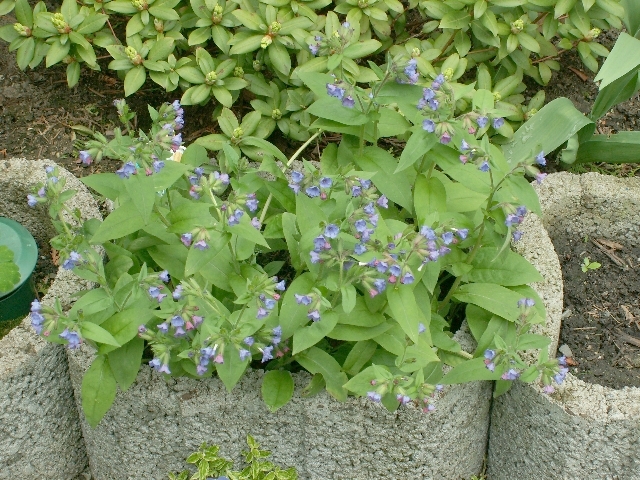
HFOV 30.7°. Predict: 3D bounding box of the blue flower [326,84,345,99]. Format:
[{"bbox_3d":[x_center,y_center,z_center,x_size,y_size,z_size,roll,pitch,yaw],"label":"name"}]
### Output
[{"bbox_3d":[0.018,-0.170,1.336,0.021,0.017,0.016,14,30,20],"label":"blue flower"}]

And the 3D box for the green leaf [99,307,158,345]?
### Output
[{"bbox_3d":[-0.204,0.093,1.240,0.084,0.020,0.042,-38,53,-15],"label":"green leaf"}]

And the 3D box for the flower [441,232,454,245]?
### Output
[{"bbox_3d":[0.138,-0.002,1.260,0.015,0.012,0.013,9,43,14],"label":"flower"}]

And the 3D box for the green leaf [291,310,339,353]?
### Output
[{"bbox_3d":[-0.004,0.087,1.087,0.033,0.012,0.061,33,56,25],"label":"green leaf"}]

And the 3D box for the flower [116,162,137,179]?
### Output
[{"bbox_3d":[-0.229,-0.082,1.380,0.021,0.015,0.016,9,53,14],"label":"flower"}]

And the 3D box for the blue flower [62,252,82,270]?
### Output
[{"bbox_3d":[-0.245,0.021,1.154,0.017,0.015,0.016,23,42,32],"label":"blue flower"}]

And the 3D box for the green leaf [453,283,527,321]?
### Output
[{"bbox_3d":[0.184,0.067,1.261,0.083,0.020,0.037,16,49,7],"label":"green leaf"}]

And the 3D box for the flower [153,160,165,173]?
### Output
[{"bbox_3d":[-0.171,-0.078,1.236,0.013,0.013,0.013,-13,29,-21],"label":"flower"}]

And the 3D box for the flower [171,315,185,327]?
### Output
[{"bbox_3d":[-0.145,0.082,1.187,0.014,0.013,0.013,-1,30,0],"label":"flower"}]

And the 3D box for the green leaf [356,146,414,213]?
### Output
[{"bbox_3d":[0.077,-0.072,1.378,0.046,0.020,0.105,-35,66,-18],"label":"green leaf"}]

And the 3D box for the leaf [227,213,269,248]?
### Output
[{"bbox_3d":[-0.070,-0.007,1.133,0.055,0.010,0.029,35,56,22],"label":"leaf"}]

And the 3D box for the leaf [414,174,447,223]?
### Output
[{"bbox_3d":[0.132,-0.050,1.390,0.040,0.016,0.062,-1,73,1],"label":"leaf"}]

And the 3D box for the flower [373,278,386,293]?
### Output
[{"bbox_3d":[0.061,0.047,1.200,0.014,0.013,0.014,3,51,-3],"label":"flower"}]

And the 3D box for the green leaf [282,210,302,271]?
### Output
[{"bbox_3d":[-0.030,0.002,1.280,0.021,0.062,0.017,-6,20,8],"label":"green leaf"}]

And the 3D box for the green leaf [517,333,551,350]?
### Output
[{"bbox_3d":[0.214,0.102,1.170,0.035,0.014,0.020,-4,29,-7],"label":"green leaf"}]

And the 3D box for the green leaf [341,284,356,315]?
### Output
[{"bbox_3d":[0.029,0.060,1.180,0.016,0.030,0.011,-3,18,1],"label":"green leaf"}]

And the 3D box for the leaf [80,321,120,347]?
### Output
[{"bbox_3d":[-0.202,0.088,1.069,0.046,0.008,0.018,23,45,20],"label":"leaf"}]

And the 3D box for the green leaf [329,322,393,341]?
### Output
[{"bbox_3d":[0.044,0.097,1.270,0.070,0.012,0.030,-14,53,-7],"label":"green leaf"}]

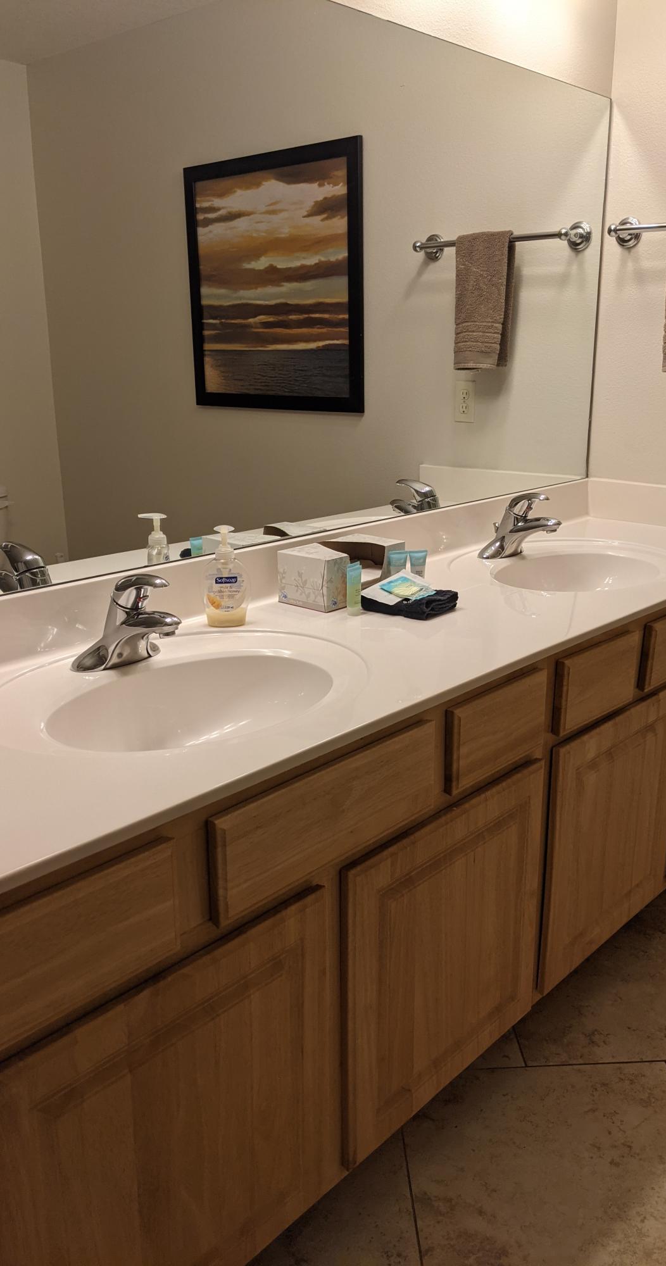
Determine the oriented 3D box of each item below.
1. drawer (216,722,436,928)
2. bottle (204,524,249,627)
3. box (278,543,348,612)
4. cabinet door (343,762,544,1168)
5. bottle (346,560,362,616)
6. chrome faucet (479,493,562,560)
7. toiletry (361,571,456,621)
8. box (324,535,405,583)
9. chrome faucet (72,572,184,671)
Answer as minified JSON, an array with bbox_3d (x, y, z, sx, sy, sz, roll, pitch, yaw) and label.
[{"bbox_3d":[-0.005,0.222,1.236,0.030,0.131,0.394,14,22,41],"label":"drawer"},{"bbox_3d":[-0.180,-0.093,1.648,0.078,0.172,0.054,-2,16,-6],"label":"bottle"},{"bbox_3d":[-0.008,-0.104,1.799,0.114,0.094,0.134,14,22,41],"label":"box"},{"bbox_3d":[0.179,0.482,1.514,0.018,0.469,0.479,14,22,41],"label":"cabinet door"},{"bbox_3d":[0.035,-0.076,1.723,0.026,0.093,0.033,14,22,41],"label":"bottle"},{"bbox_3d":[0.423,-0.241,2.177,0.172,0.148,0.154,14,22,41],"label":"chrome faucet"},{"bbox_3d":[0.138,-0.068,1.770,0.148,0.048,0.130,14,22,41],"label":"toiletry"},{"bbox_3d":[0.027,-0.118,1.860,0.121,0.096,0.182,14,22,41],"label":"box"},{"bbox_3d":[-0.282,-0.019,1.437,0.183,0.148,0.152,14,22,41],"label":"chrome faucet"}]

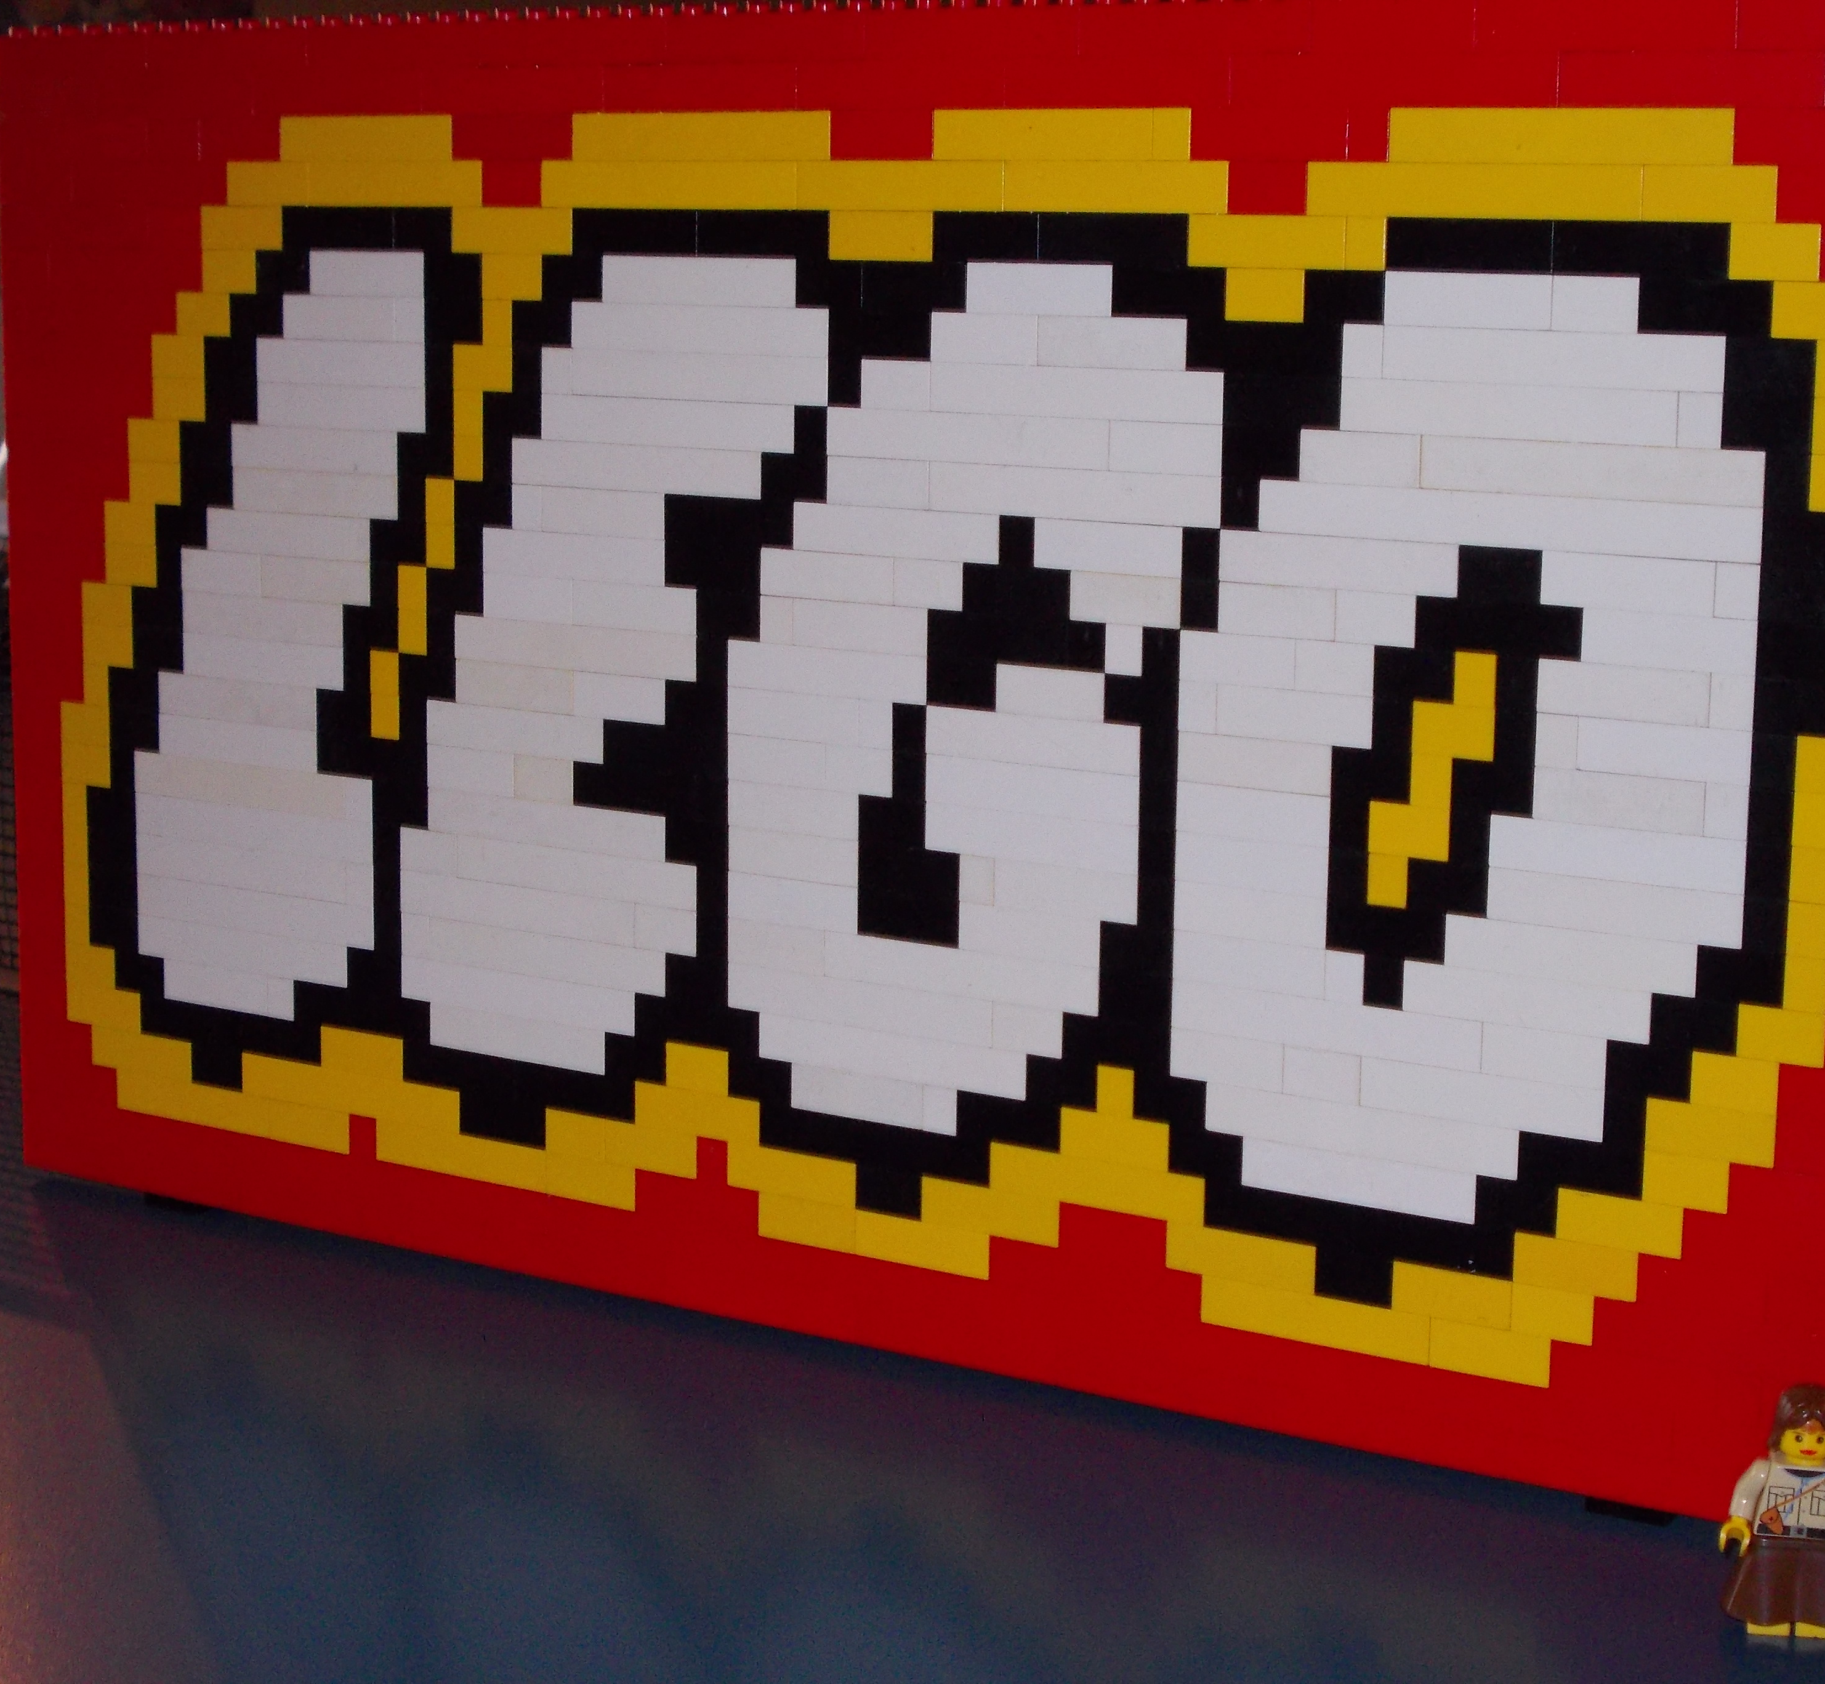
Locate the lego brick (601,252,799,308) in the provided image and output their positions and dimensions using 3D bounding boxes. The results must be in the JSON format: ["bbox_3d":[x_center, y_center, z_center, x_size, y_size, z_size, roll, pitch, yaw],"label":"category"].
[{"bbox_3d":[-0.041,-0.115,0.675,0.048,0.010,0.008,7,13,31],"label":"lego brick"}]

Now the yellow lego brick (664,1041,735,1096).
[{"bbox_3d":[-0.044,0.047,0.704,0.016,0.010,0.008,7,12,31],"label":"yellow lego brick"}]

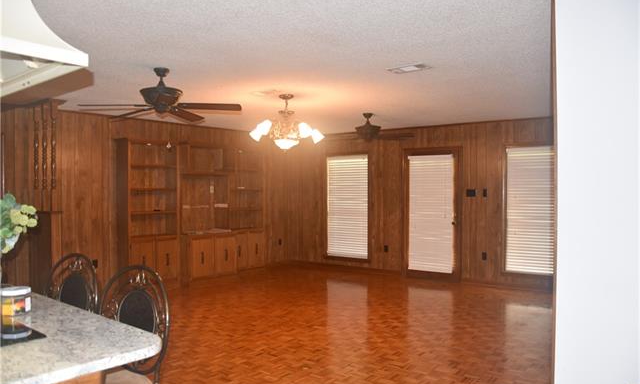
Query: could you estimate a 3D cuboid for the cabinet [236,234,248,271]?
[{"bbox_3d":[-1.409,0.984,8.037,0.330,0.630,0.280,0,1,38],"label":"cabinet"}]

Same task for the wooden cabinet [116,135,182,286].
[{"bbox_3d":[-2.470,0.316,6.843,0.390,2.040,0.770,0,1,38],"label":"wooden cabinet"}]

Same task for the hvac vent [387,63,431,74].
[{"bbox_3d":[0.760,-1.031,4.064,0.340,0.030,0.190,0,1,35],"label":"hvac vent"}]

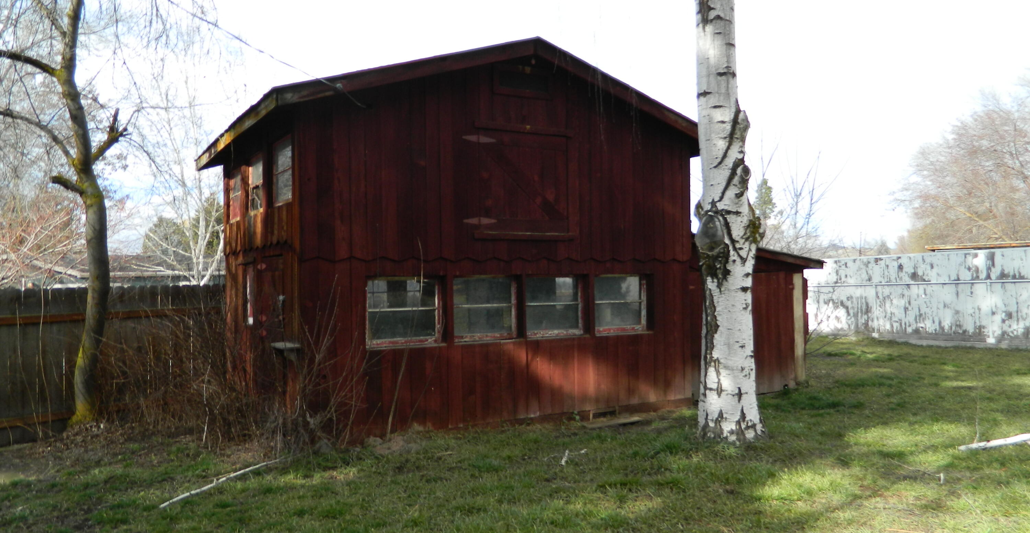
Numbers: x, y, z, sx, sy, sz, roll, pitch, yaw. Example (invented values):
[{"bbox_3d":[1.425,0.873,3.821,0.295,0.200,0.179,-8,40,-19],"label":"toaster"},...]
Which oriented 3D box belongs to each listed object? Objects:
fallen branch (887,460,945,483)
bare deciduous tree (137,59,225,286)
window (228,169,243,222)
[{"bbox_3d":[3.332,1.673,6.202,0.130,0.080,0.706,0,-1,-8],"label":"fallen branch"},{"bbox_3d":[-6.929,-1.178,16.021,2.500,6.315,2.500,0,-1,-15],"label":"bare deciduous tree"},{"bbox_3d":[-3.868,-0.991,10.360,0.090,0.760,0.870,0,-1,-31],"label":"window"}]

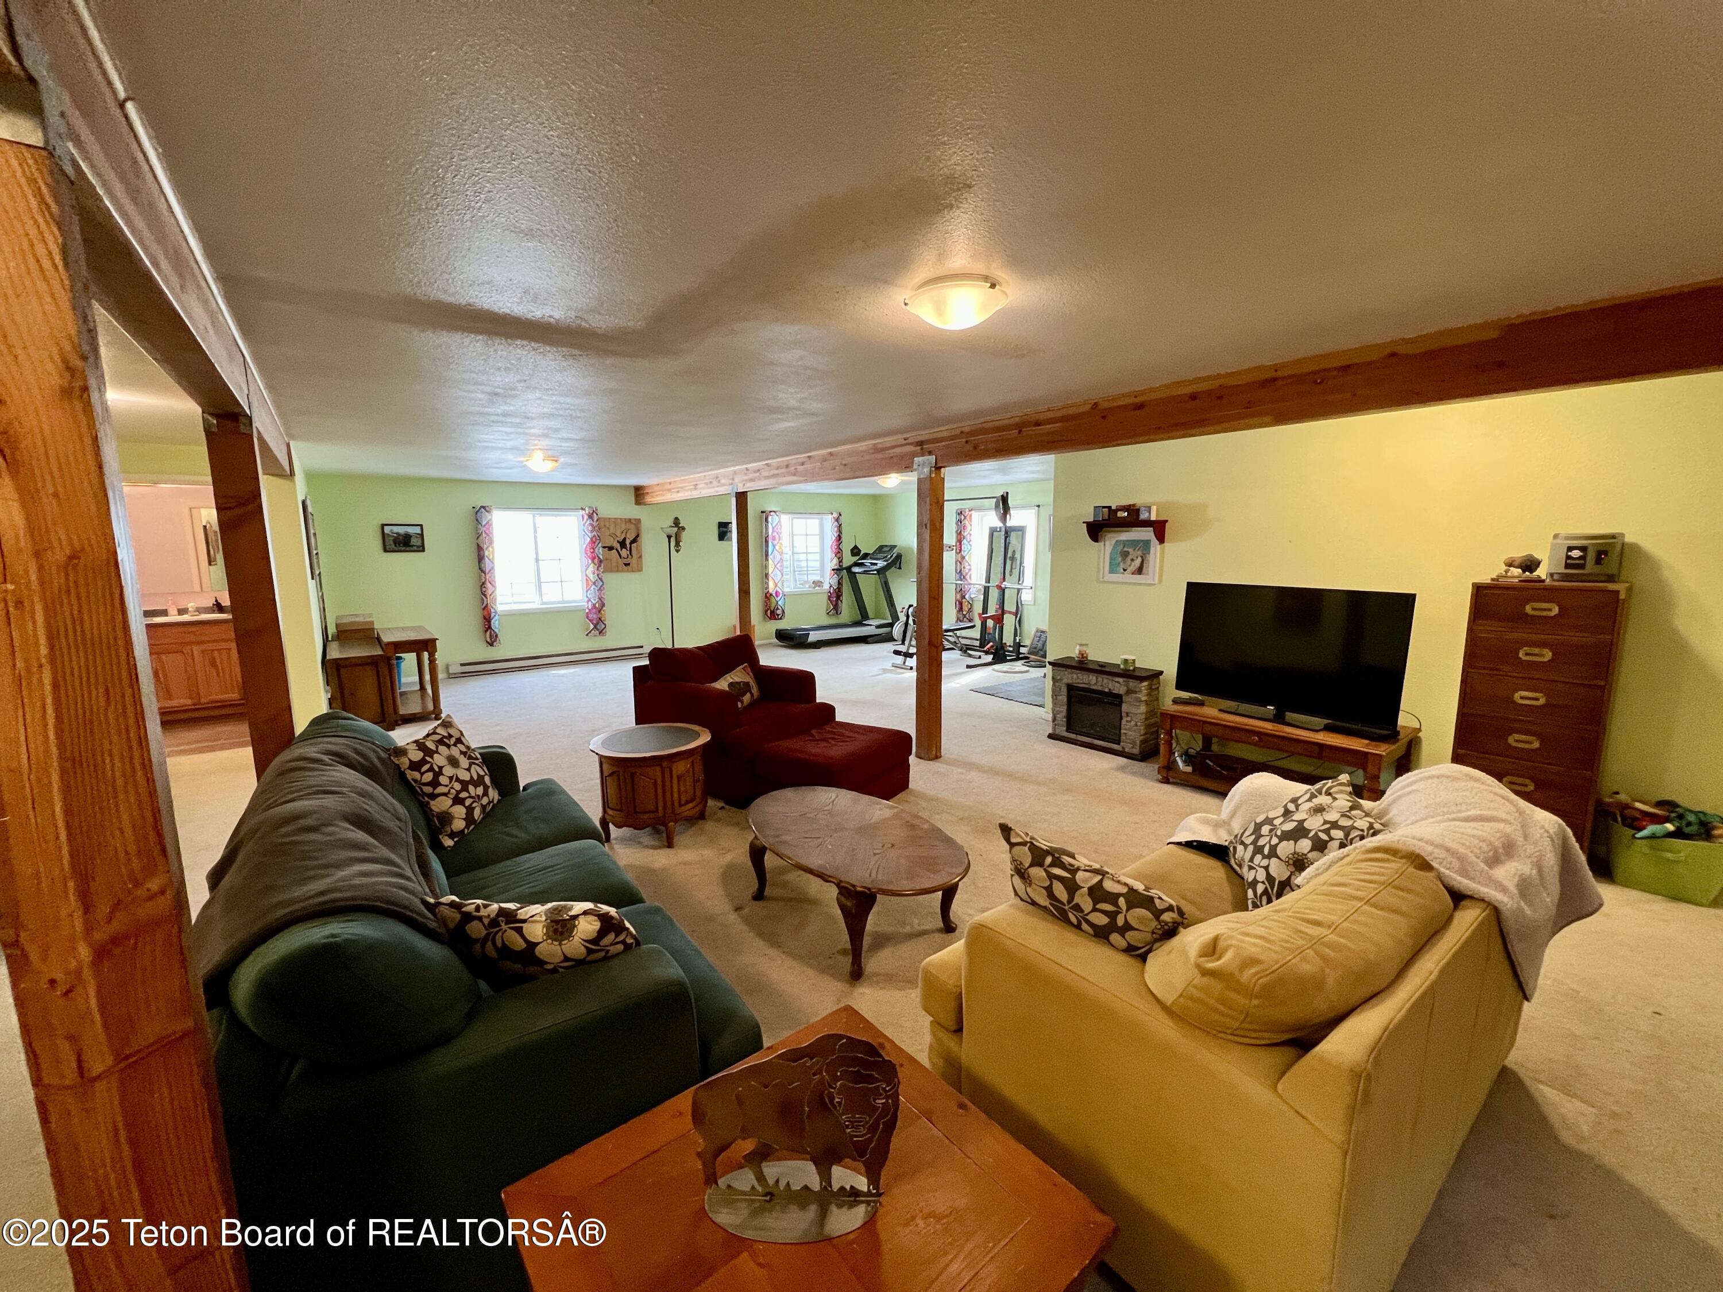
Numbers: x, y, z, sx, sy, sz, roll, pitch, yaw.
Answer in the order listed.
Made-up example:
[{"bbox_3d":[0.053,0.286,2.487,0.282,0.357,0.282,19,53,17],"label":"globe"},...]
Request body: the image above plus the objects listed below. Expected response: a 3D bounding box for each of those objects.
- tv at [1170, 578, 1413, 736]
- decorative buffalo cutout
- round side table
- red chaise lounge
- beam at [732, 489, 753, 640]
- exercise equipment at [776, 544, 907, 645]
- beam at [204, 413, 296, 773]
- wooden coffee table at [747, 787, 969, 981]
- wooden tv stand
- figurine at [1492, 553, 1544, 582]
[{"bbox_3d":[2.676,0.054,4.120,0.170,0.830,1.240,-6,10,-34],"label":"tv"},{"bbox_3d":[-0.104,0.750,1.031,0.330,0.300,0.015,0,9,1],"label":"decorative buffalo cutout"},{"bbox_3d":[-1.170,0.787,3.666,0.630,0.535,0.630,0,9,0],"label":"round side table"},{"bbox_3d":[-0.568,0.477,4.379,1.730,0.930,1.080,6,11,35],"label":"red chaise lounge"},{"bbox_3d":[-1.308,-0.562,7.054,0.140,2.120,0.140,-7,11,-38],"label":"beam"},{"bbox_3d":[-0.321,-0.807,10.284,2.000,1.550,0.820,-7,11,-38],"label":"exercise equipment"},{"bbox_3d":[-2.828,0.049,3.070,0.143,2.176,0.143,-7,11,-38],"label":"beam"},{"bbox_3d":[-0.052,0.985,2.825,0.690,0.395,1.190,-7,11,-38],"label":"wooden coffee table"},{"bbox_3d":[2.703,0.720,4.170,0.750,0.485,1.190,-7,11,-38],"label":"wooden tv stand"},{"bbox_3d":[3.430,-0.408,3.375,0.110,0.145,0.200,-7,11,-38],"label":"figurine"}]

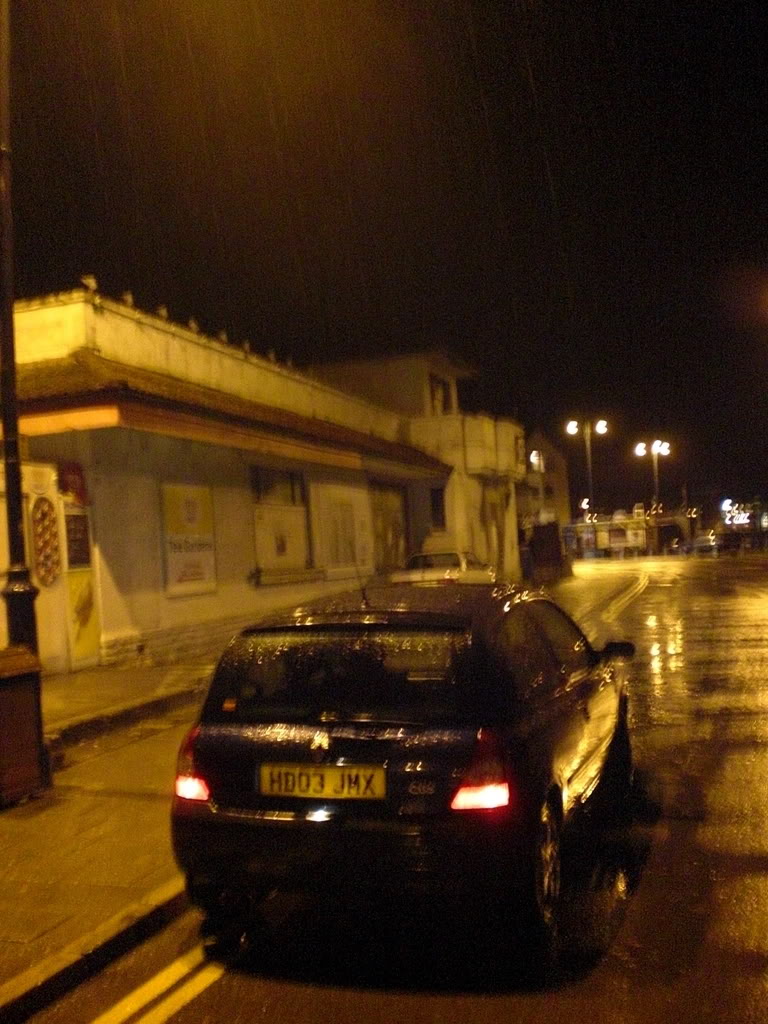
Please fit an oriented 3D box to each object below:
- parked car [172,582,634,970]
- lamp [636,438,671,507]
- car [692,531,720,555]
[{"bbox_3d":[0.328,1.126,5.896,1.670,1.430,3.830,-3,-1,17],"label":"parked car"},{"bbox_3d":[19.725,-1.193,77.000,2.300,8.000,2.000,-3,-1,14],"label":"lamp"},{"bbox_3d":[19.079,1.804,63.000,1.720,1.450,4.100,-3,-1,17],"label":"car"}]

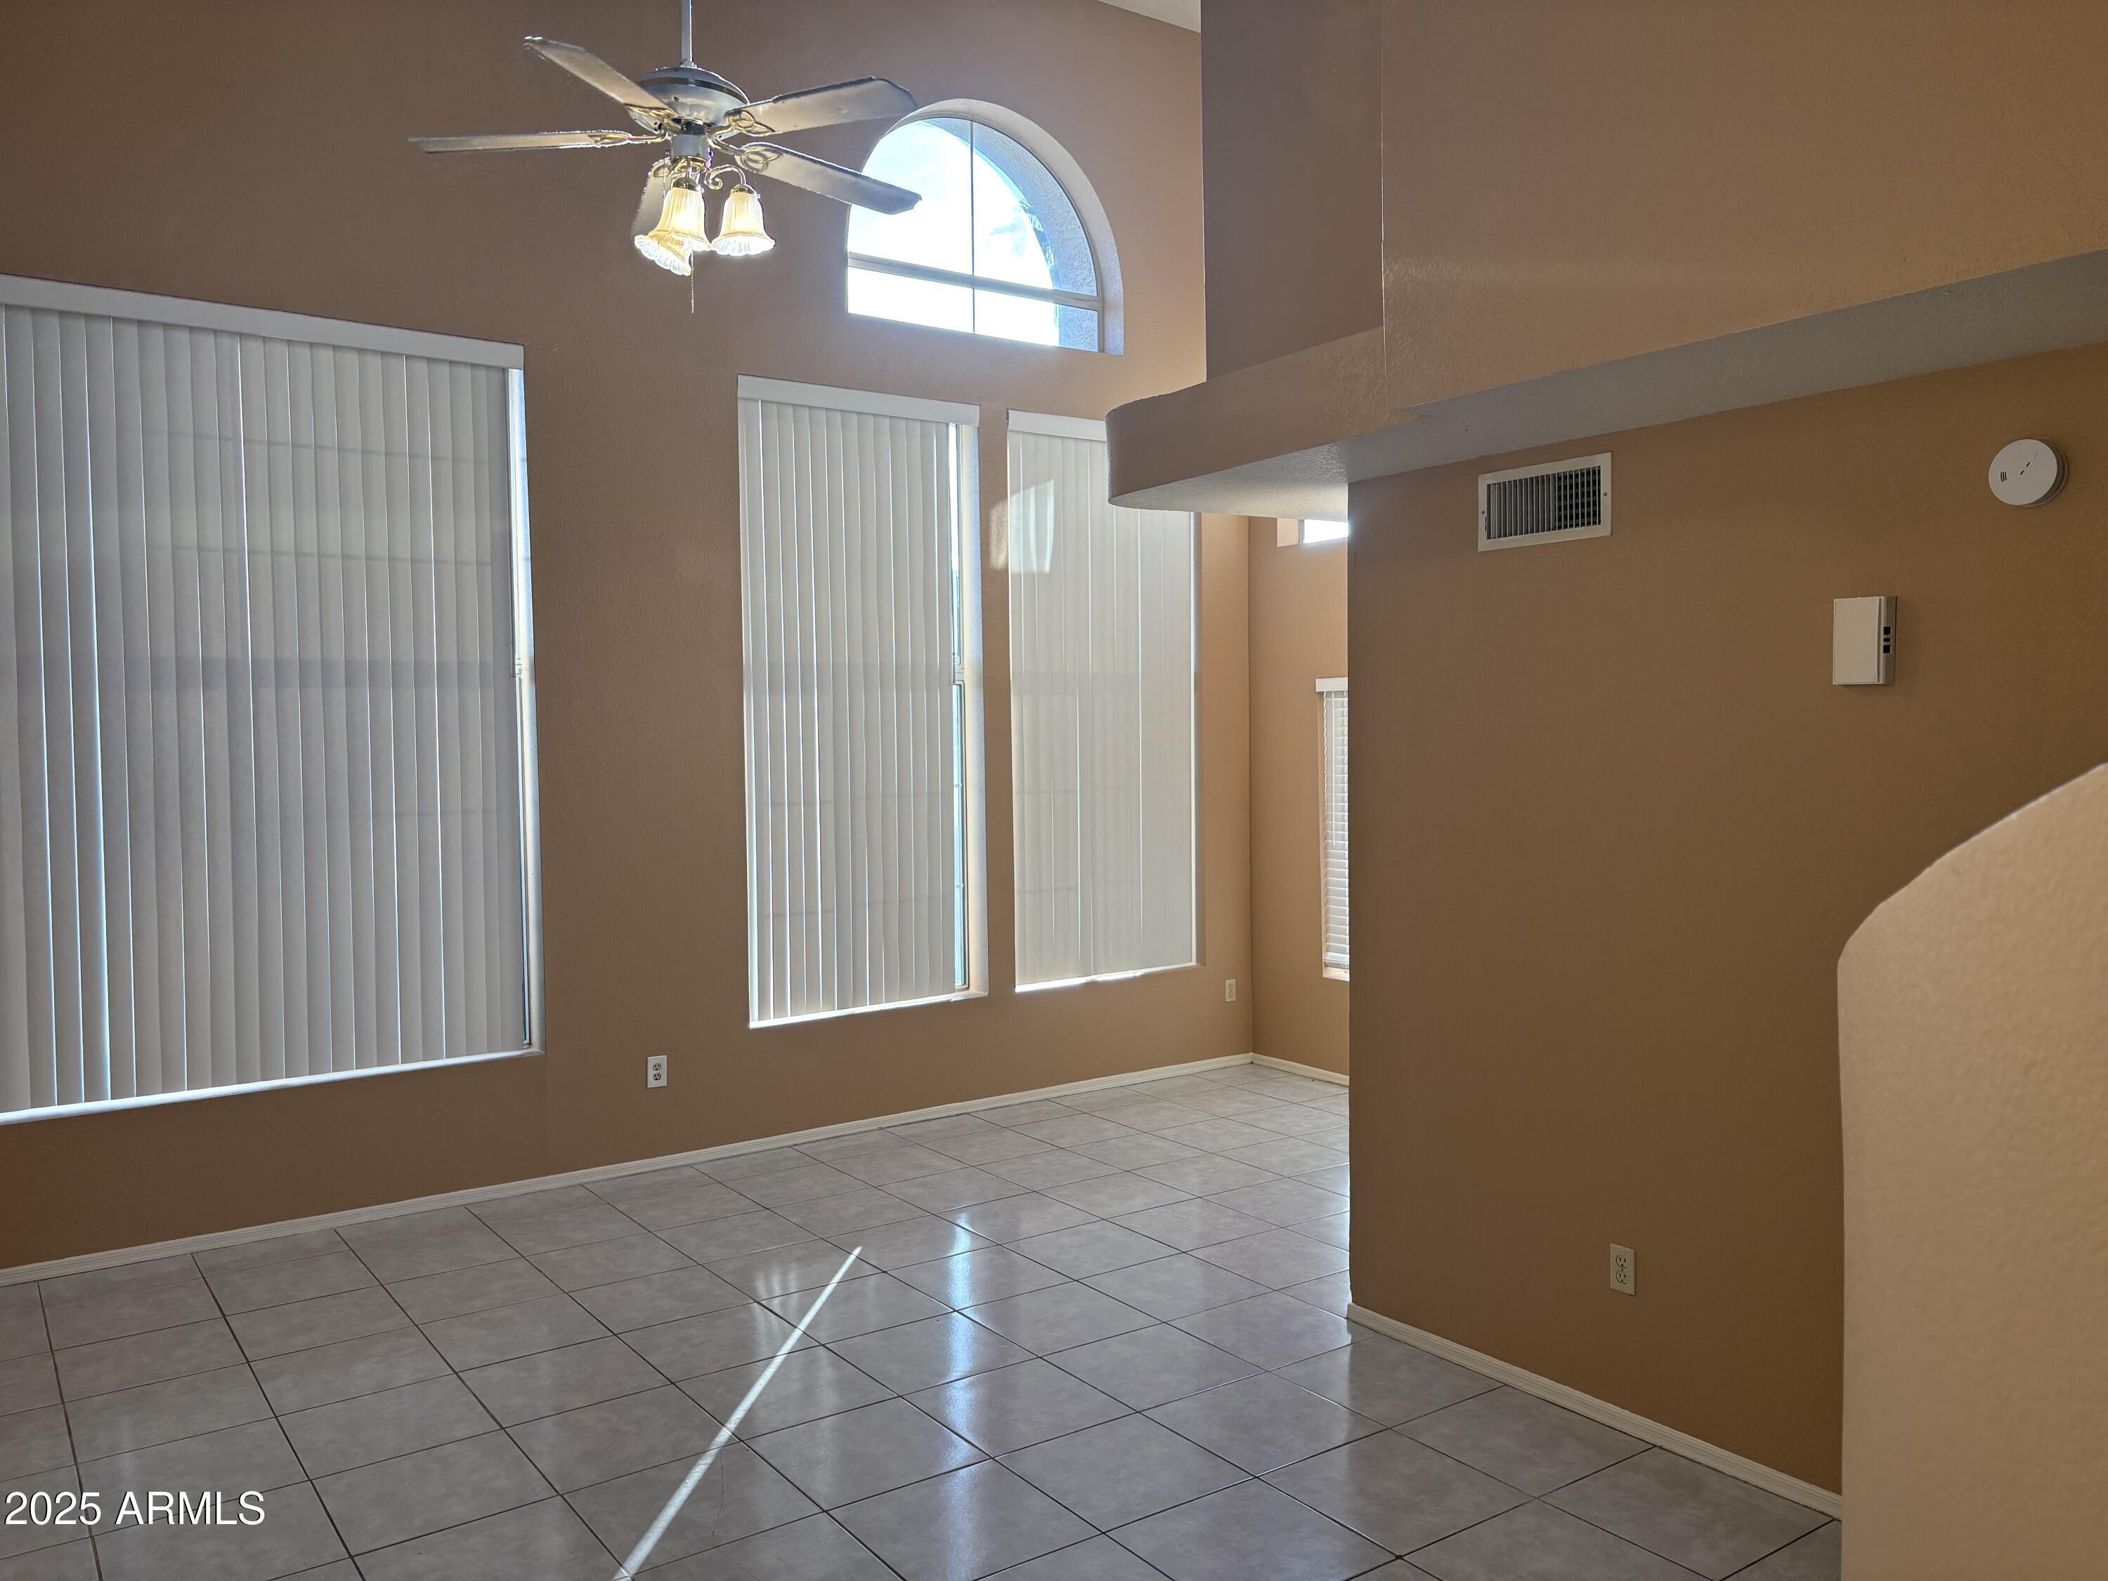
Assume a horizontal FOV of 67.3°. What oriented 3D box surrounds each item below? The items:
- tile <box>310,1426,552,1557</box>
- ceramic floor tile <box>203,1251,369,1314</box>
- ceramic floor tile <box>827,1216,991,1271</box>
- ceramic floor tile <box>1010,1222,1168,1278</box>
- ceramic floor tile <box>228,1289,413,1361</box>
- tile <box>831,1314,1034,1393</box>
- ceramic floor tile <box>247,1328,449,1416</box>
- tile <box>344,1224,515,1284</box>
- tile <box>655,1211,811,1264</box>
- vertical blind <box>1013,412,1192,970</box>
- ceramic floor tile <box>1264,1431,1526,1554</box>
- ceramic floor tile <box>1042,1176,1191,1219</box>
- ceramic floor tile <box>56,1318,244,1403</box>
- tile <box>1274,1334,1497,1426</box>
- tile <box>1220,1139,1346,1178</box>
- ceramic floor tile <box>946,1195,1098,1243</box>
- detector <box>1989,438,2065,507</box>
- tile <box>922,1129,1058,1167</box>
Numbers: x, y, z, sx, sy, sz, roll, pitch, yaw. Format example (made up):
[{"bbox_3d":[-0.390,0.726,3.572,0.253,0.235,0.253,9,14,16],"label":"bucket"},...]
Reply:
[{"bbox_3d":[-1.472,1.659,3.758,0.447,0.010,0.447,-2,2,-35],"label":"tile"},{"bbox_3d":[-2.494,1.616,5.193,0.449,0.010,0.447,-2,2,-35],"label":"ceramic floor tile"},{"bbox_3d":[-0.503,1.578,5.515,0.448,0.010,0.448,-2,2,-35],"label":"ceramic floor tile"},{"bbox_3d":[0.123,1.559,5.375,0.447,0.010,0.447,-2,2,-35],"label":"ceramic floor tile"},{"bbox_3d":[-2.233,1.614,4.813,0.447,0.010,0.447,-2,2,-35],"label":"ceramic floor tile"},{"bbox_3d":[-0.352,1.596,4.489,0.447,0.010,0.447,-2,2,-35],"label":"tile"},{"bbox_3d":[-1.974,1.622,4.446,0.447,0.010,0.447,-2,2,-35],"label":"ceramic floor tile"},{"bbox_3d":[-2.124,1.602,5.456,0.449,0.010,0.447,-2,2,-35],"label":"tile"},{"bbox_3d":[-1.126,1.583,5.616,0.449,0.010,0.447,-2,2,-35],"label":"tile"},{"bbox_3d":[0.258,-0.447,7.879,1.130,2.730,0.090,-2,2,-35],"label":"vertical blind"},{"bbox_3d":[0.797,1.619,3.667,0.448,0.010,0.448,-2,2,-35],"label":"ceramic floor tile"},{"bbox_3d":[0.242,1.550,6.040,0.449,0.010,0.447,-2,2,-35],"label":"ceramic floor tile"},{"bbox_3d":[-2.632,1.651,4.596,0.447,0.010,0.447,-2,2,-35],"label":"ceramic floor tile"},{"bbox_3d":[0.908,1.604,4.321,0.447,0.010,0.447,-2,2,-35],"label":"tile"},{"bbox_3d":[0.976,1.526,6.577,0.447,0.010,0.447,-2,2,-35],"label":"tile"},{"bbox_3d":[-0.134,1.566,5.800,0.447,0.010,0.447,-2,2,-35],"label":"ceramic floor tile"},{"bbox_3d":[1.886,-0.615,3.069,0.042,0.132,0.132,-2,2,-35],"label":"detector"},{"bbox_3d":[-0.273,1.520,6.713,0.443,0.010,0.443,-2,2,-35],"label":"tile"}]

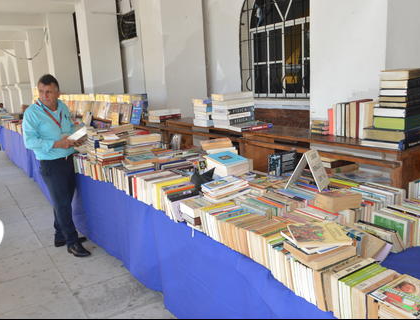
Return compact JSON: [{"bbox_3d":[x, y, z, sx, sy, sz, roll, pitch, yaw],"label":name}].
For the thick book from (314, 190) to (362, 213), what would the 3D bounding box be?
[{"bbox_3d":[0.646,0.200,1.803,0.167,0.069,0.127,-7,12,-21],"label":"thick book"}]

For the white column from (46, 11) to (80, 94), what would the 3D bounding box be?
[{"bbox_3d":[-3.721,-1.882,9.320,0.591,3.421,0.591,-11,14,-34],"label":"white column"}]

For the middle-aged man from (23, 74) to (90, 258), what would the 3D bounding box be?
[{"bbox_3d":[-1.478,0.056,3.462,0.500,1.710,0.490,1,12,21],"label":"middle-aged man"}]

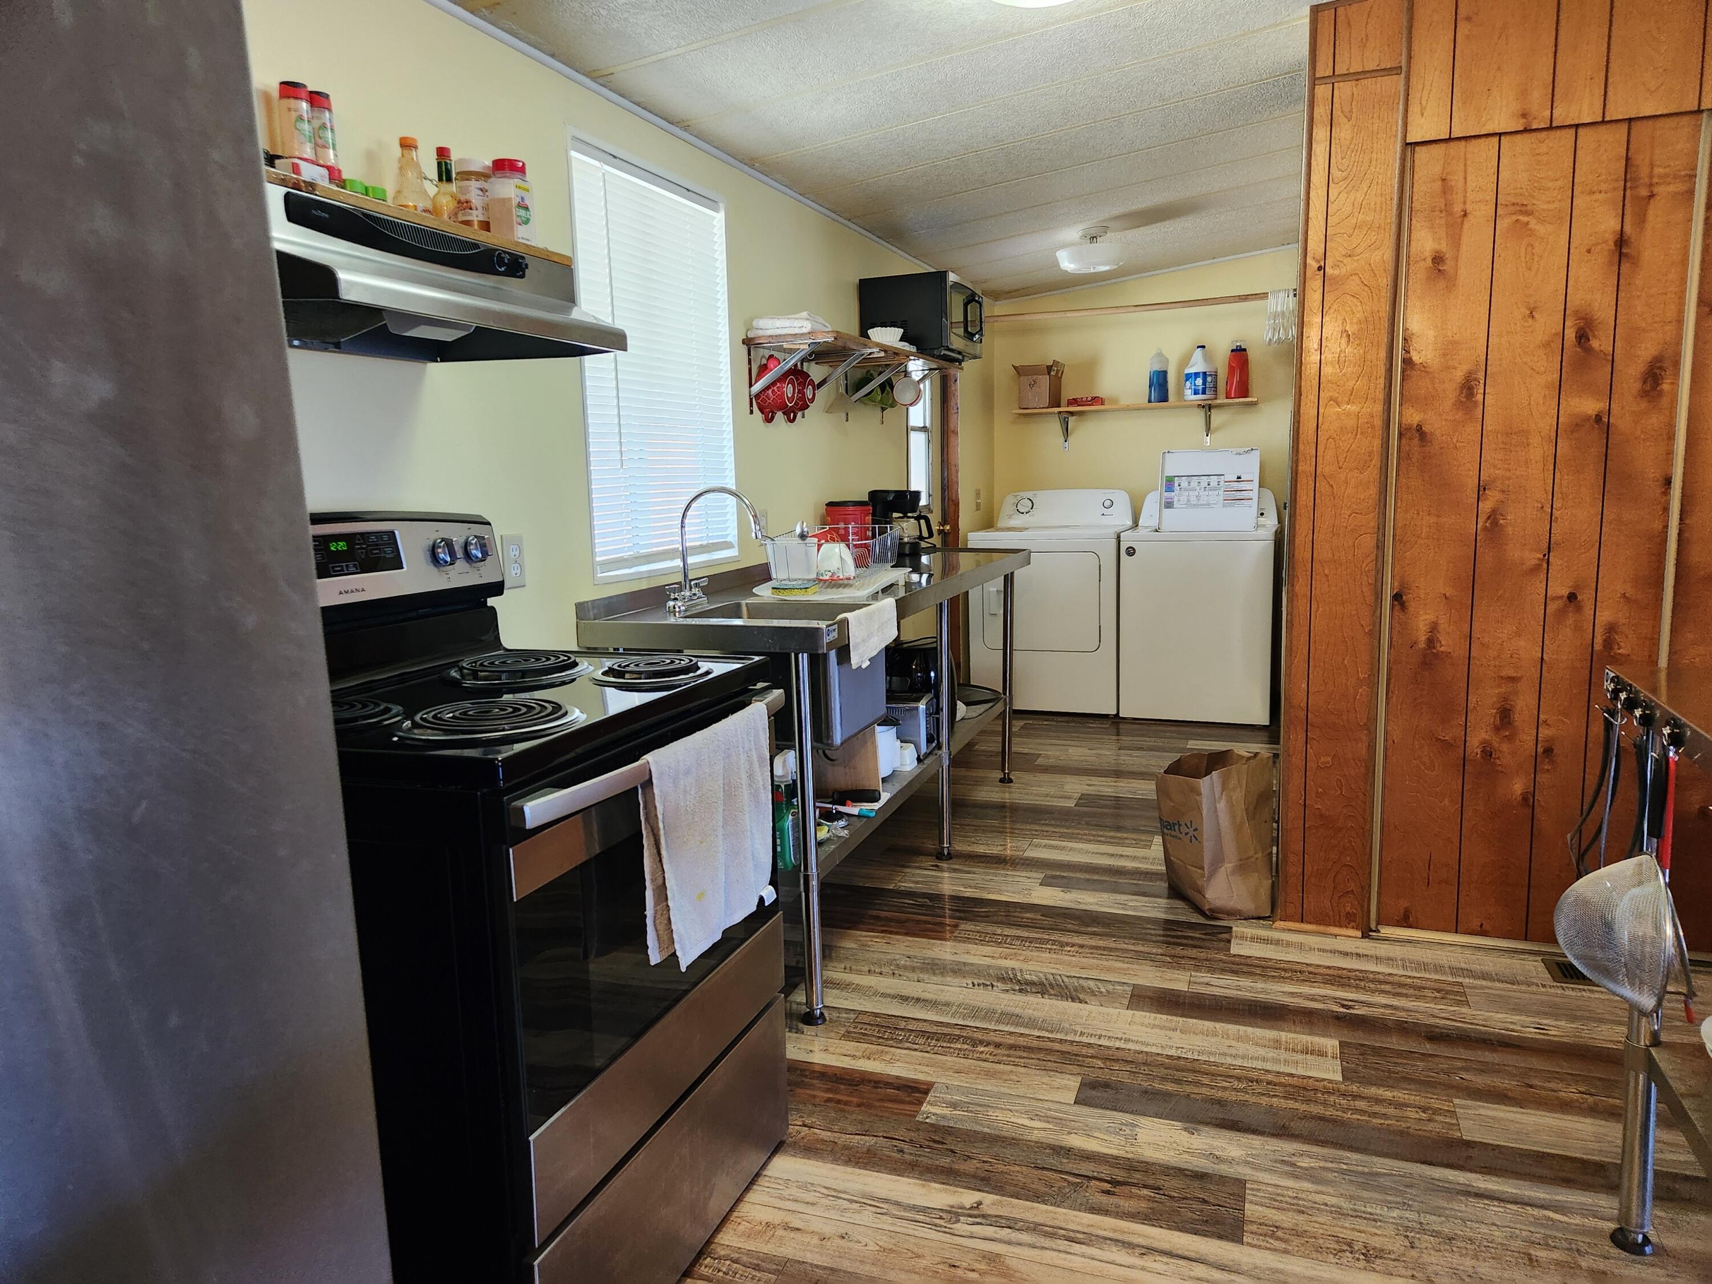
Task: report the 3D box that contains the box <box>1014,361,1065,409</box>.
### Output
[{"bbox_3d":[1.020,-1.429,6.336,0.250,0.255,0.200,3,9,28],"label":"box"}]

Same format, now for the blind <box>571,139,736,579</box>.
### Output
[{"bbox_3d":[-0.501,-0.696,2.961,0.050,0.990,0.728,2,9,20],"label":"blind"}]

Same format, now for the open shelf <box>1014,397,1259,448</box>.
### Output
[{"bbox_3d":[1.513,-1.174,6.194,1.285,0.229,0.250,1,9,19],"label":"open shelf"}]

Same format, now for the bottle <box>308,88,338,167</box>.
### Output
[{"bbox_3d":[-0.791,-0.752,1.685,0.043,0.117,0.043,1,9,19],"label":"bottle"}]

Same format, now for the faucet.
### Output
[{"bbox_3d":[-0.343,-0.227,2.787,0.228,0.303,0.178,1,9,19],"label":"faucet"}]

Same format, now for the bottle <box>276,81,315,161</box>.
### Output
[{"bbox_3d":[-0.806,-0.746,1.643,0.043,0.117,0.043,1,9,19],"label":"bottle"}]

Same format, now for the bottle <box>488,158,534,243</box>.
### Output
[{"bbox_3d":[-0.590,-0.746,1.946,0.058,0.155,0.062,1,9,19],"label":"bottle"}]

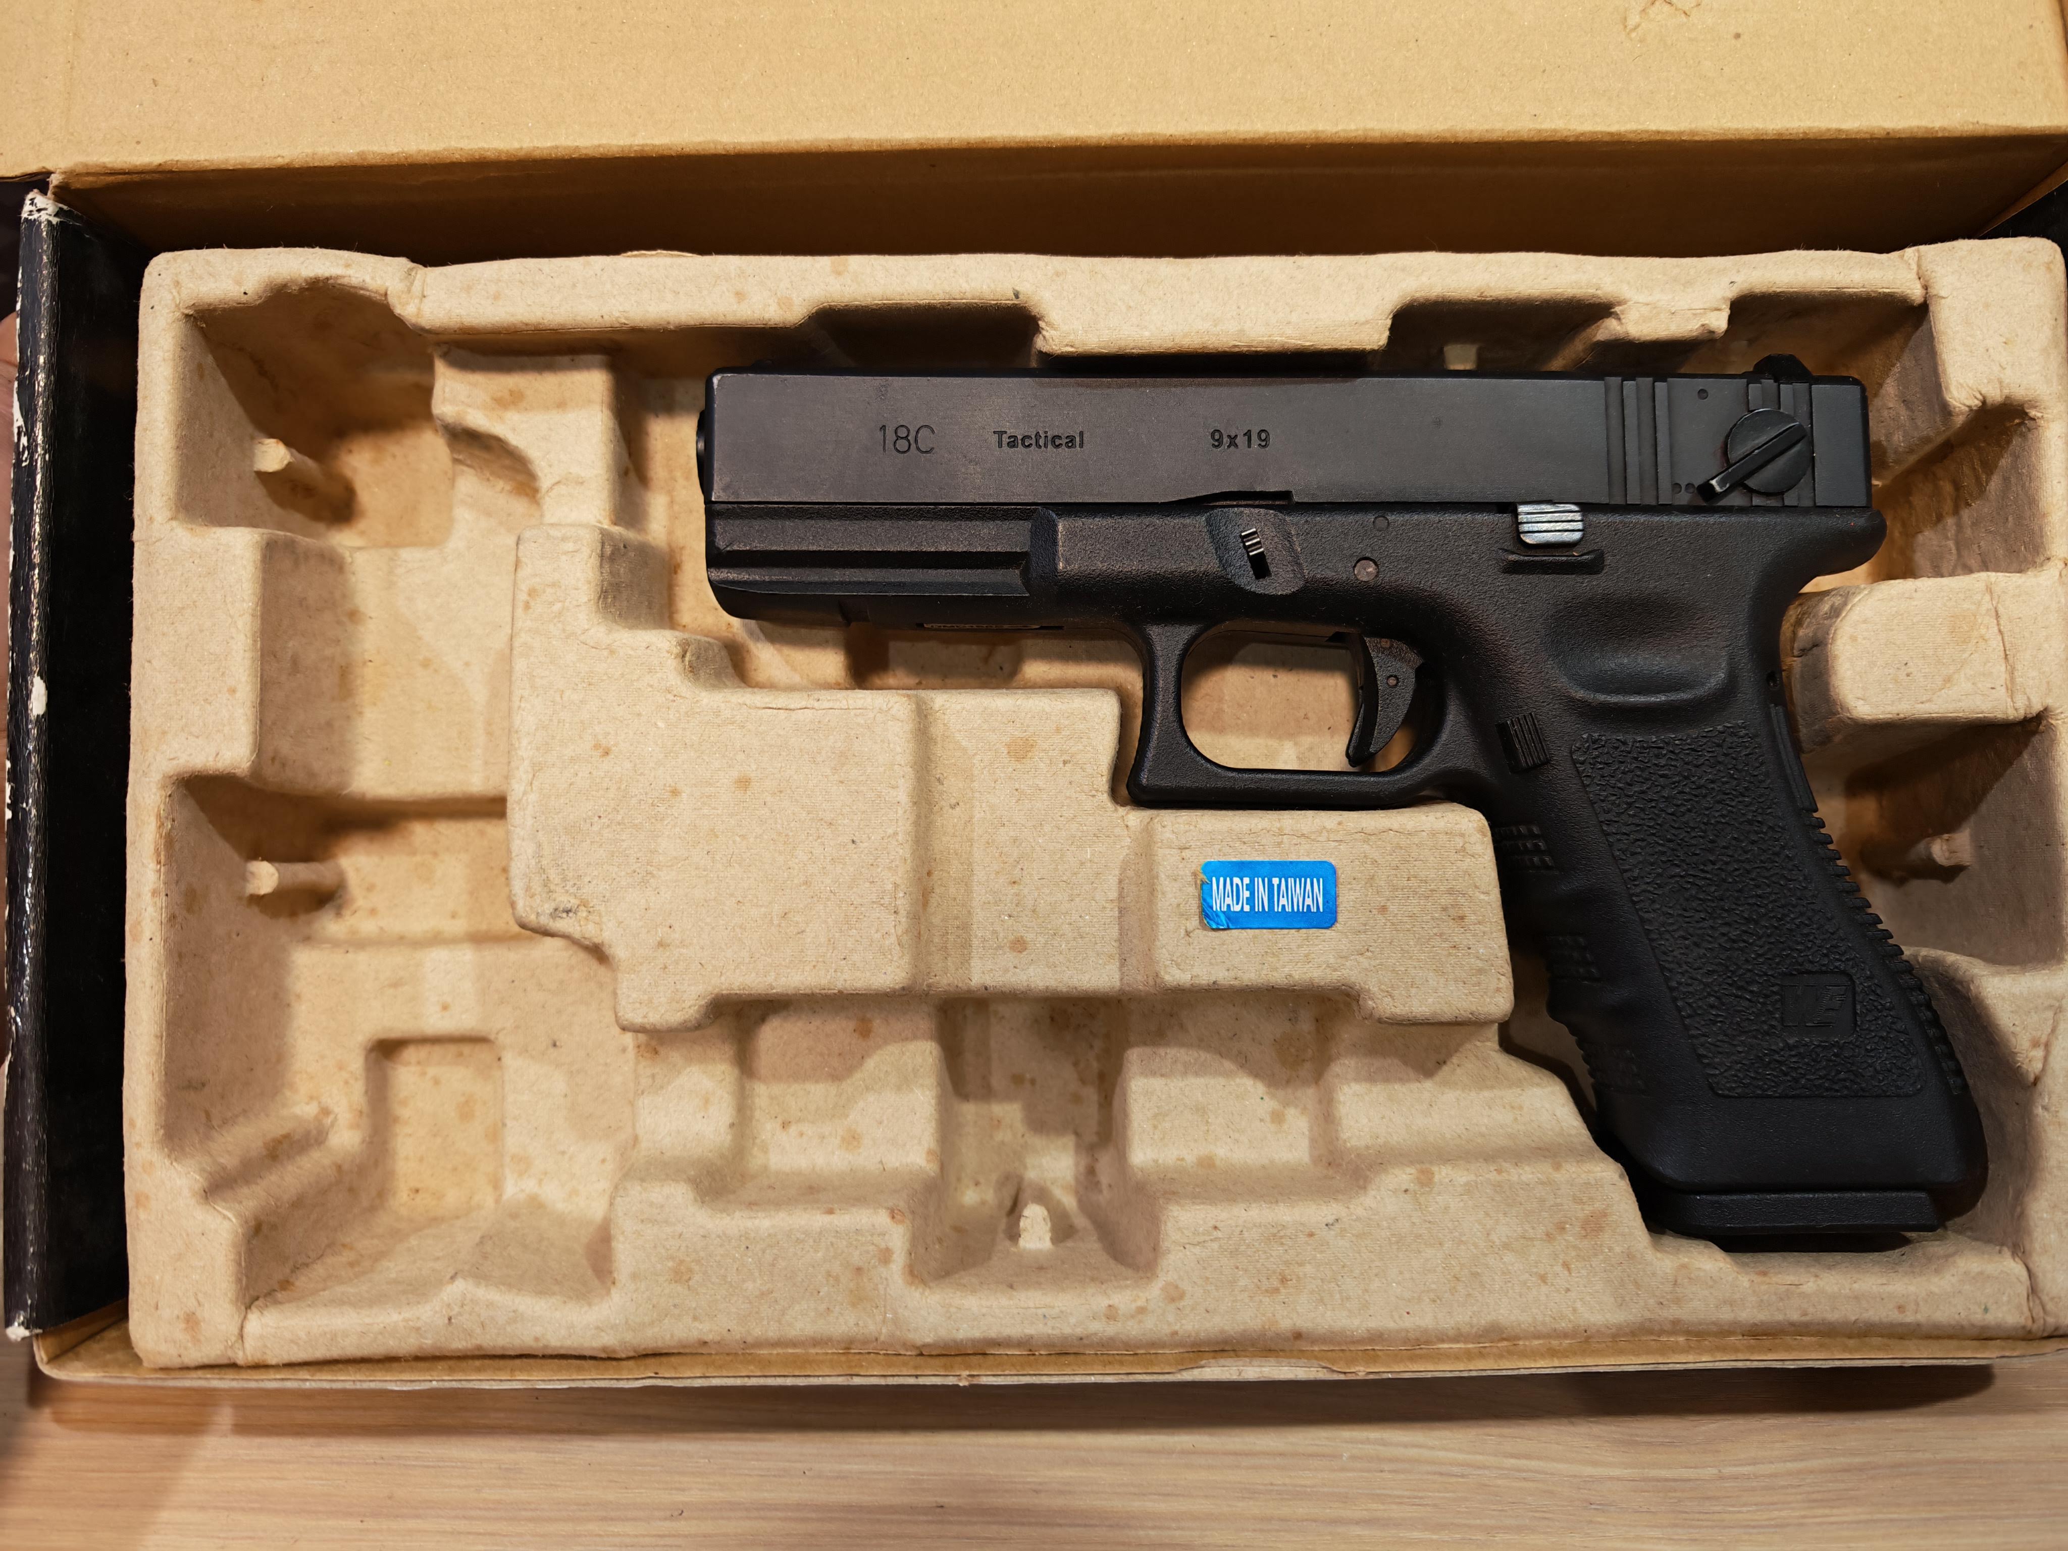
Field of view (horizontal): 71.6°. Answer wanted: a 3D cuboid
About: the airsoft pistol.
[{"bbox_3d":[0.046,-0.001,0.234,0.204,0.032,0.140,0,85,0],"label":"airsoft pistol"}]

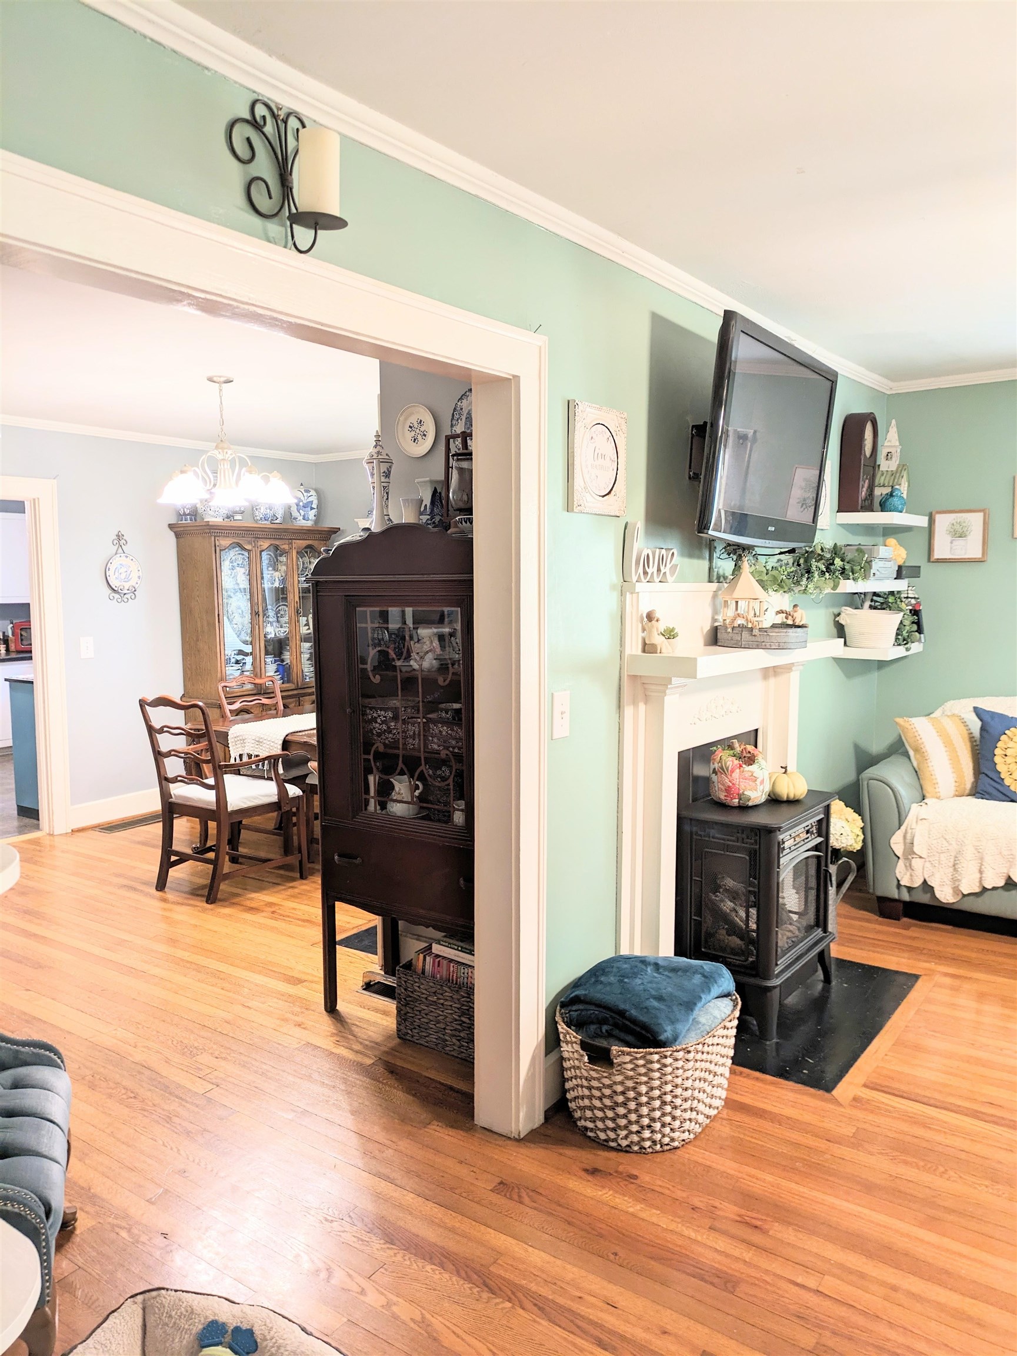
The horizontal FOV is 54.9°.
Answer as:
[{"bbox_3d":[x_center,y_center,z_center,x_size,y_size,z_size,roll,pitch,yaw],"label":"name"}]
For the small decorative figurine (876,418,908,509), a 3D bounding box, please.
[{"bbox_3d":[1.854,-1.022,4.762,0.170,0.455,0.150,4,7,36],"label":"small decorative figurine"}]

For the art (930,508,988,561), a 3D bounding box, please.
[{"bbox_3d":[2.159,-0.679,4.704,0.264,0.251,0.025,4,7,37],"label":"art"}]

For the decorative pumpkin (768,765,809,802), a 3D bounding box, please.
[{"bbox_3d":[1.030,0.383,3.614,0.155,0.125,0.155,4,7,36],"label":"decorative pumpkin"}]

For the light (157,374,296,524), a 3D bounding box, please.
[{"bbox_3d":[-1.312,-1.072,4.492,0.630,0.595,0.630,4,7,36],"label":"light"}]

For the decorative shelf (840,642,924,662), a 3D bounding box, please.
[{"bbox_3d":[1.738,-0.137,4.594,0.257,0.051,0.554,4,7,37],"label":"decorative shelf"}]

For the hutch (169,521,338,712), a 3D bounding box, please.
[{"bbox_3d":[-1.694,-0.089,6.722,0.433,1.872,1.077,4,7,37],"label":"hutch"}]

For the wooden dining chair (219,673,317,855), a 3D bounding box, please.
[{"bbox_3d":[-1.308,0.476,5.617,0.550,0.960,0.500,4,7,36],"label":"wooden dining chair"}]

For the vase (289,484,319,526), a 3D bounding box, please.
[{"bbox_3d":[-1.440,-1.217,6.902,0.201,0.312,0.205,0,6,0],"label":"vase"}]

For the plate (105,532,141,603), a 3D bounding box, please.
[{"bbox_3d":[-2.377,-0.684,6.065,0.045,0.430,0.255,4,7,36],"label":"plate"}]

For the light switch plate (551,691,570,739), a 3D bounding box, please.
[{"bbox_3d":[0.149,0.103,2.738,0.012,0.131,0.089,4,7,37],"label":"light switch plate"}]

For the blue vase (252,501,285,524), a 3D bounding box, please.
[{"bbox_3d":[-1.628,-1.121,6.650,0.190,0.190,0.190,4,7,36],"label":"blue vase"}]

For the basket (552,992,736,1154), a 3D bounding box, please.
[{"bbox_3d":[0.407,1.090,2.836,0.450,0.320,0.570,4,7,36],"label":"basket"}]

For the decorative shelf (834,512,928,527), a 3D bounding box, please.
[{"bbox_3d":[1.744,-0.729,4.550,0.250,0.051,0.554,4,7,37],"label":"decorative shelf"}]

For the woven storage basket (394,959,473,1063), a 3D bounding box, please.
[{"bbox_3d":[-0.108,1.073,3.232,0.416,0.247,0.302,4,7,37],"label":"woven storage basket"}]

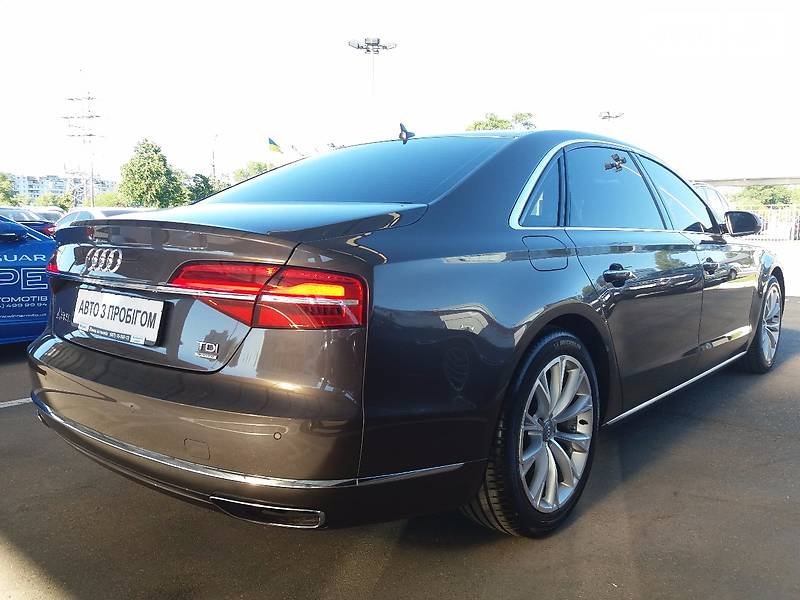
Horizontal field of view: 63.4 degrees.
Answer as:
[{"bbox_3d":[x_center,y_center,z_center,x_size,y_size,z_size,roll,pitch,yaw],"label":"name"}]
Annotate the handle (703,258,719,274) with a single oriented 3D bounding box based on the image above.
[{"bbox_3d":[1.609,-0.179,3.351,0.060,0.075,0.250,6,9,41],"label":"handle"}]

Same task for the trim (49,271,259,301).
[{"bbox_3d":[-0.830,-0.048,1.922,1.250,0.045,0.110,5,9,41],"label":"trim"}]

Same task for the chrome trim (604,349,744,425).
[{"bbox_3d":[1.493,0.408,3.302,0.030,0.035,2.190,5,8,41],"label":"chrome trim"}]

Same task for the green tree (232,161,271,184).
[{"bbox_3d":[-12.956,-9.031,57.726,5.000,6.833,5.000,-2,7,-12],"label":"green tree"}]

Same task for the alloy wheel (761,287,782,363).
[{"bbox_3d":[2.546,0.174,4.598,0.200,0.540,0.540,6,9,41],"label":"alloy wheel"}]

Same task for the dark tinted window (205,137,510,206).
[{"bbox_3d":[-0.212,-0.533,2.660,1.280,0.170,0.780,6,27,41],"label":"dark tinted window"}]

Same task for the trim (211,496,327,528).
[{"bbox_3d":[-0.328,0.521,1.609,0.310,0.055,0.080,2,7,19],"label":"trim"}]

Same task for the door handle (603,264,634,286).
[{"bbox_3d":[0.797,-0.090,2.324,0.060,0.075,0.240,5,9,41],"label":"door handle"}]

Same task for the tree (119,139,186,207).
[{"bbox_3d":[-13.773,-6.009,35.783,3.800,5.861,3.800,-3,7,-21],"label":"tree"}]

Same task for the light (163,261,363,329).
[{"bbox_3d":[-0.334,-0.018,1.617,0.540,0.165,0.130,2,7,21],"label":"light"}]

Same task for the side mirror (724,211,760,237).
[{"bbox_3d":[1.921,-0.422,3.608,0.215,0.150,0.130,5,9,41],"label":"side mirror"}]

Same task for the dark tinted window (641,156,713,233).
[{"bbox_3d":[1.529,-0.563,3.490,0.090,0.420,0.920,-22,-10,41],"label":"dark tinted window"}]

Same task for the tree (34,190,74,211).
[{"bbox_3d":[-58.745,-15.011,109.704,6.800,7.200,6.500,-4,7,-28],"label":"tree"}]

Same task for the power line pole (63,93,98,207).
[{"bbox_3d":[-71.444,-30.828,143.332,8.200,31.000,3.500,-4,7,-26],"label":"power line pole"}]

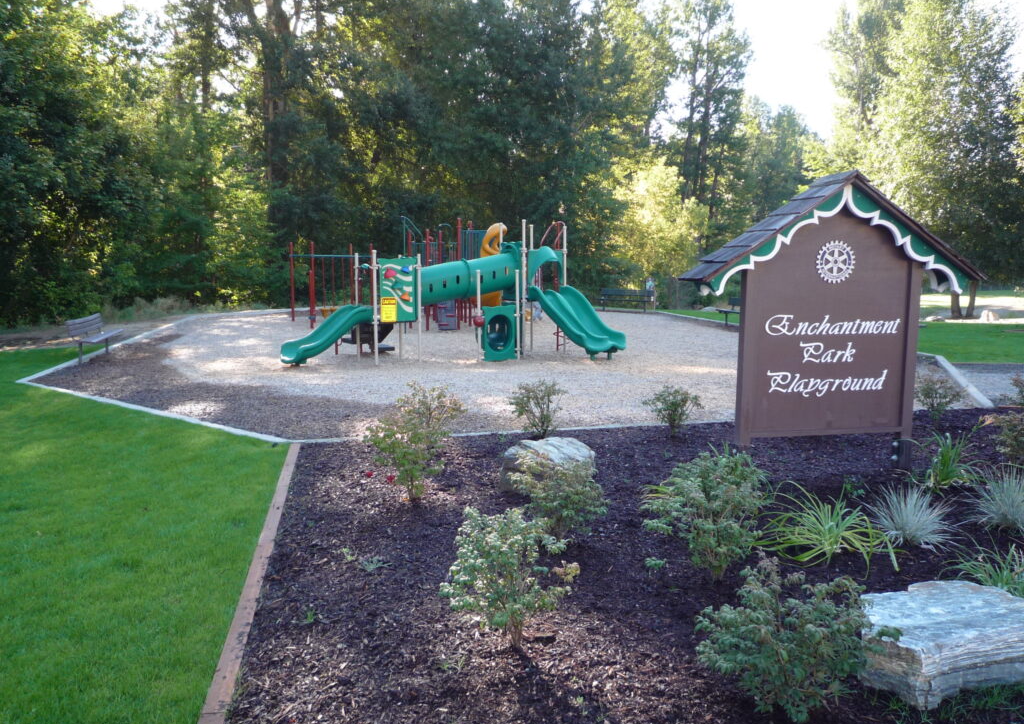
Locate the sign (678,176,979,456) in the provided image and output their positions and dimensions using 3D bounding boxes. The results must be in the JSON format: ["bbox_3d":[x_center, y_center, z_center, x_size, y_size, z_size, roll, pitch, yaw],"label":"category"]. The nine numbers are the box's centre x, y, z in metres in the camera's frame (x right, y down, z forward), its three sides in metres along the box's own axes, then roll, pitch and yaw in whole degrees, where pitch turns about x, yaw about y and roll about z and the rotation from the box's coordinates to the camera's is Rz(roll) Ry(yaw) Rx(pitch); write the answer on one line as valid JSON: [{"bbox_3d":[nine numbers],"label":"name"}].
[{"bbox_3d":[2.745,-0.367,6.652,2.440,2.440,0.550,-1,7,-10],"label":"sign"}]

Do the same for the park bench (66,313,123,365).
[{"bbox_3d":[-8.700,-0.519,16.182,0.600,0.830,2.000,-2,8,-13],"label":"park bench"}]

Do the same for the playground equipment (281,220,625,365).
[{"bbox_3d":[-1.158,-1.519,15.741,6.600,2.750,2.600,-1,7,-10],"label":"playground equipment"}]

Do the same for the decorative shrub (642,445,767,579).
[{"bbox_3d":[1.051,0.826,4.111,0.620,0.650,0.580,2,8,15],"label":"decorative shrub"}]

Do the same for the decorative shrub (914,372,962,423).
[{"bbox_3d":[5.253,0.437,9.454,0.600,0.600,0.580,4,9,29],"label":"decorative shrub"}]

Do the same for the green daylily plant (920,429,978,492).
[{"bbox_3d":[3.500,0.768,6.149,0.480,0.470,0.460,5,9,30],"label":"green daylily plant"}]

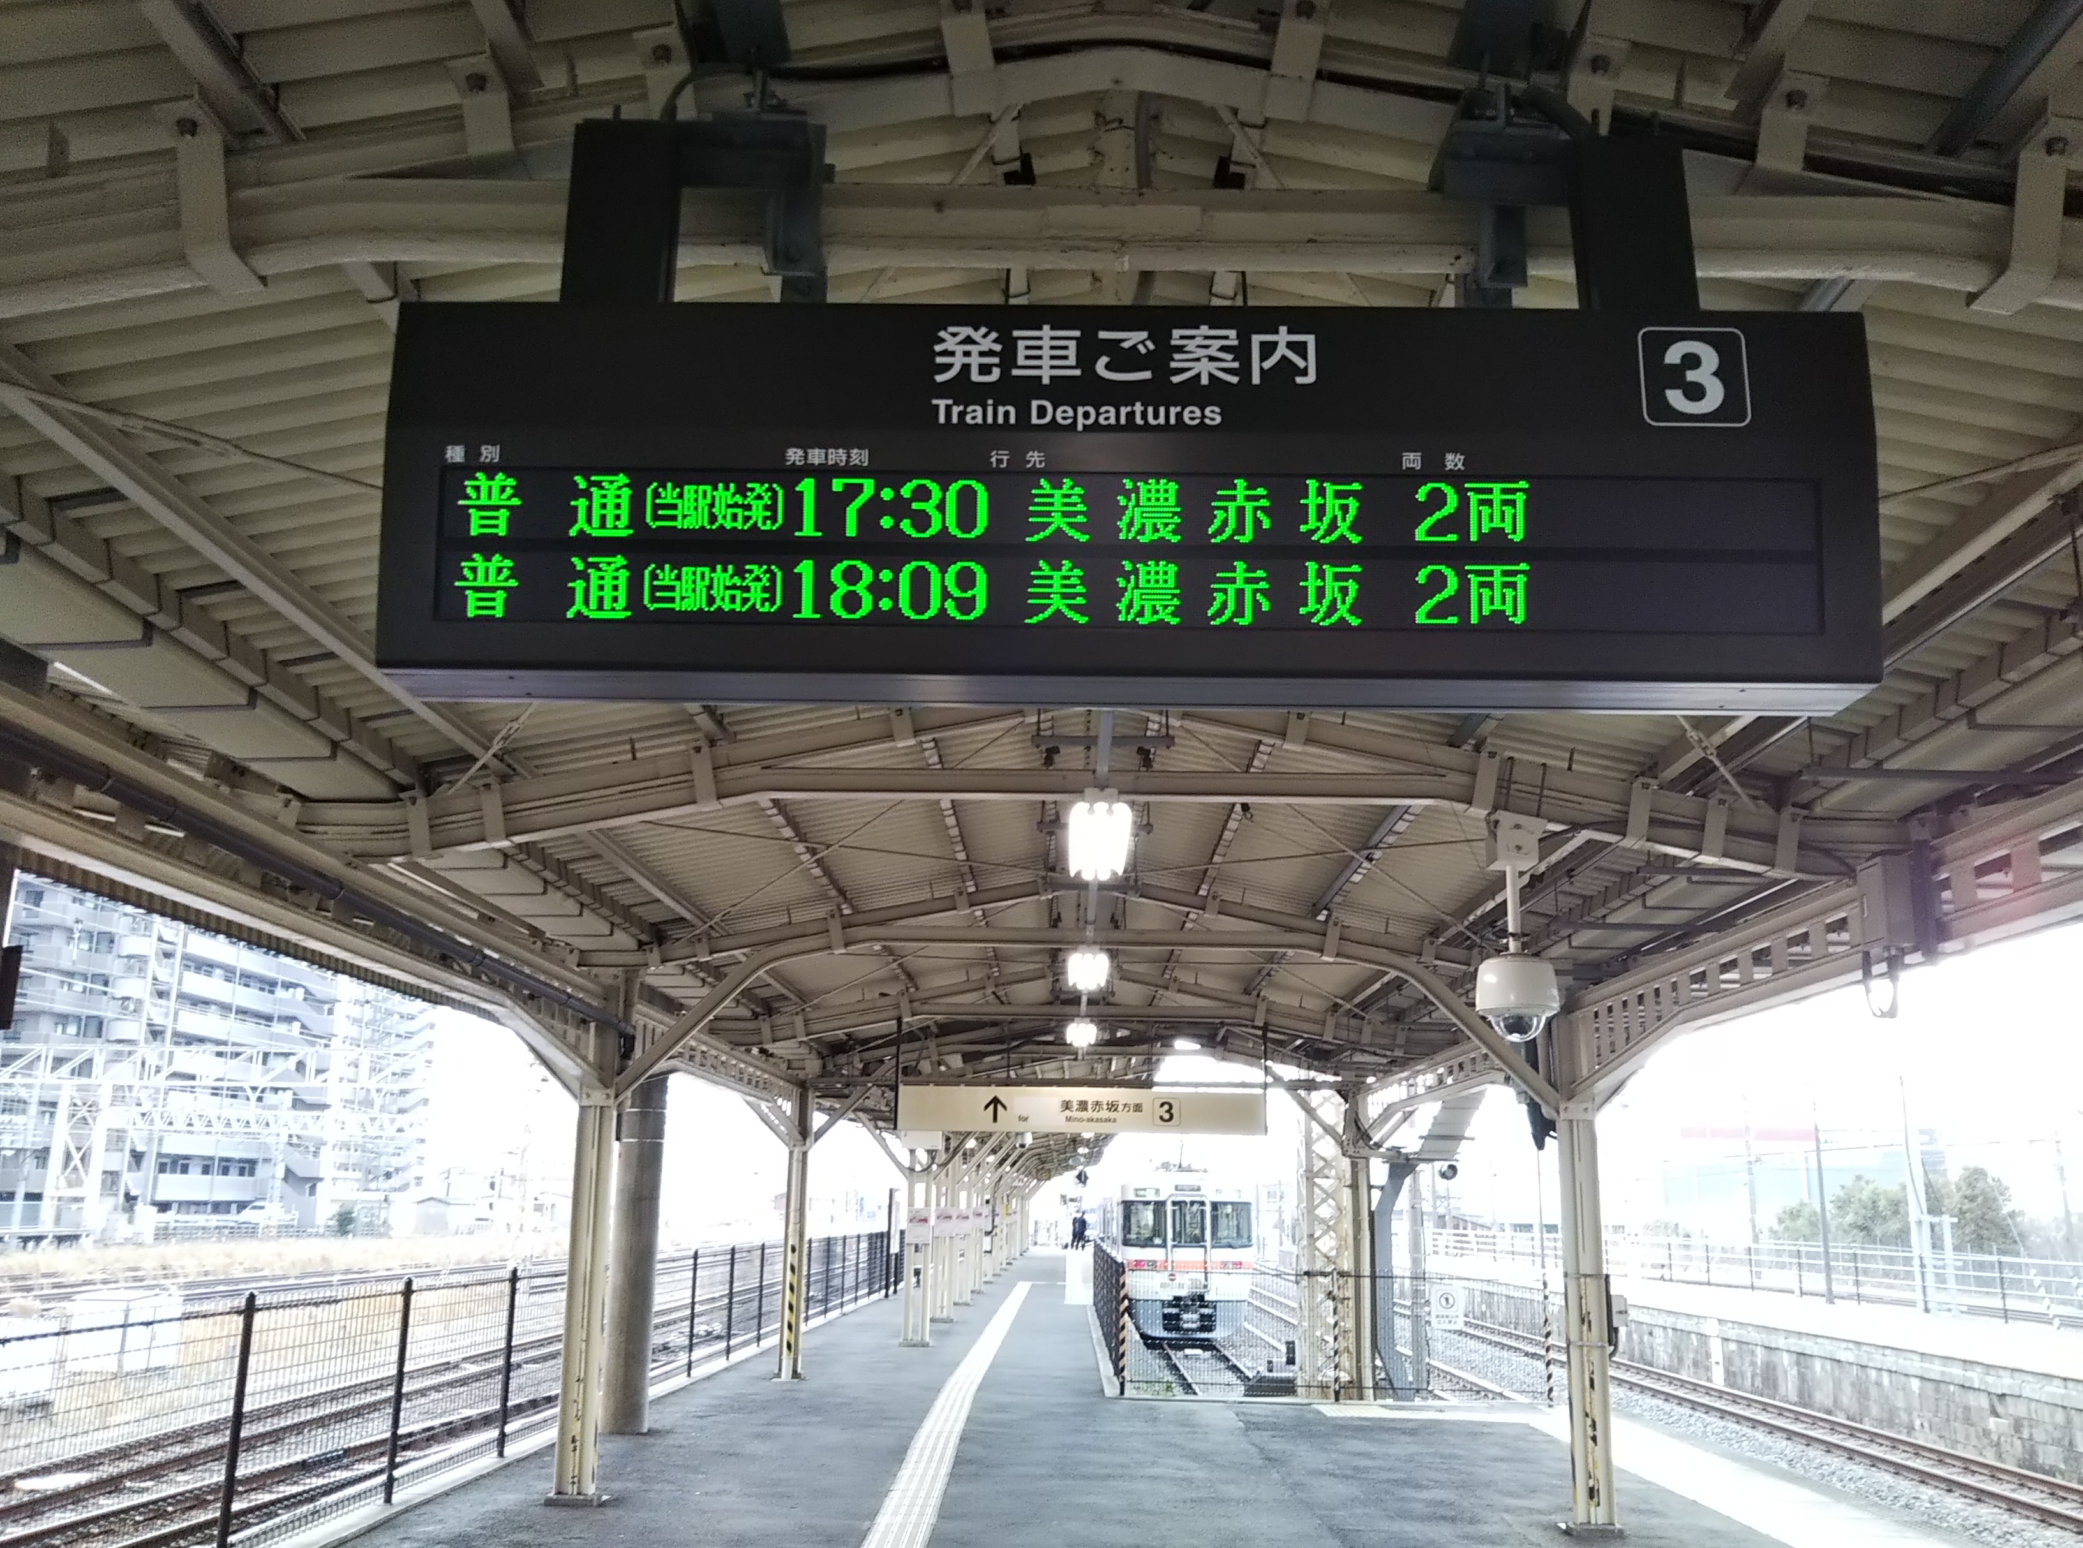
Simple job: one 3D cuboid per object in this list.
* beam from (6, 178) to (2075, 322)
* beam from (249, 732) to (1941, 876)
[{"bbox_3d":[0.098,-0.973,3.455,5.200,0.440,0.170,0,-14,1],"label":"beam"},{"bbox_3d":[0.219,0.136,7.816,6.900,0.620,0.160,0,-14,1],"label":"beam"}]

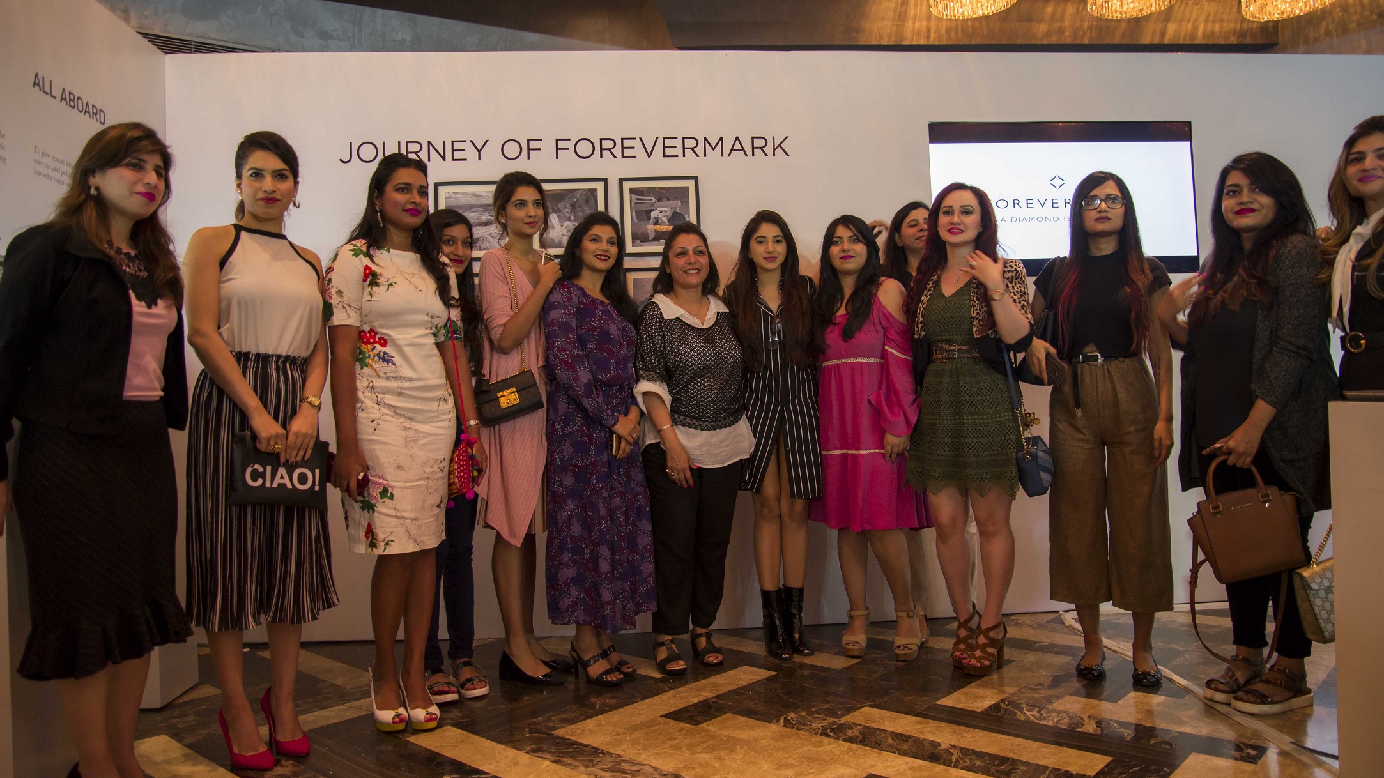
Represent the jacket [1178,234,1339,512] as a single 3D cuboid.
[{"bbox_3d":[1.687,-0.048,2.750,0.320,0.820,0.430,0,-2,-35],"label":"jacket"}]

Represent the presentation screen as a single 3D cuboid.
[{"bbox_3d":[1.666,-0.858,4.140,1.210,0.690,0.070,-2,-2,-4],"label":"presentation screen"}]

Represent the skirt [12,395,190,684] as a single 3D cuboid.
[{"bbox_3d":[-1.359,0.346,2.130,0.340,0.630,0.350,-3,-2,31],"label":"skirt"}]

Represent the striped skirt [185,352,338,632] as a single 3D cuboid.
[{"bbox_3d":[-1.172,0.279,2.510,0.380,0.740,0.320,0,-2,-37],"label":"striped skirt"}]

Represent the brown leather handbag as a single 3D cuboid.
[{"bbox_3d":[1.564,0.481,2.600,0.310,0.580,0.160,-9,-5,24],"label":"brown leather handbag"}]

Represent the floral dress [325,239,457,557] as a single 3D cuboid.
[{"bbox_3d":[-0.918,0.023,2.820,0.400,0.945,0.280,-1,-2,-31],"label":"floral dress"}]

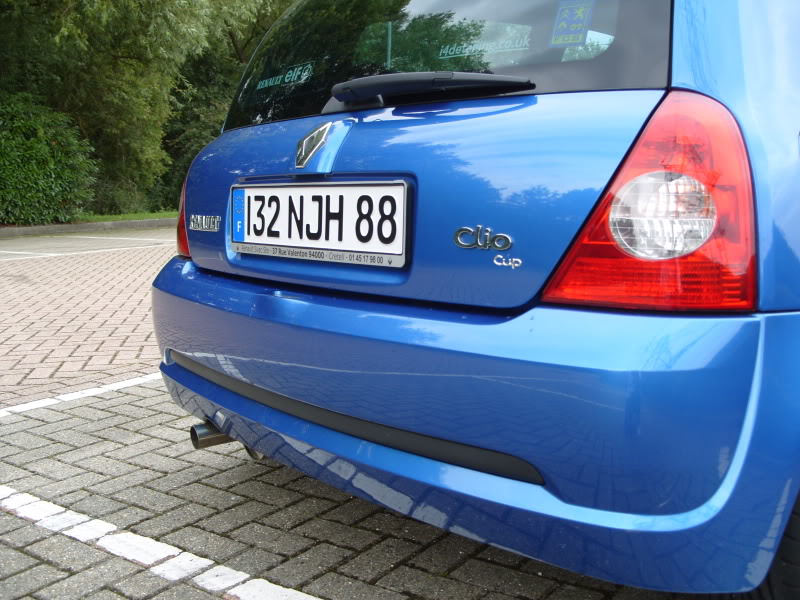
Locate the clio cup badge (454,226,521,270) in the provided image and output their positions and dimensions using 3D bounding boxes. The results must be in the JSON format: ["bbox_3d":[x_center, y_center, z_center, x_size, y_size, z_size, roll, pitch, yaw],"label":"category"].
[{"bbox_3d":[0.127,-0.078,1.171,0.122,0.058,0.010,7,5,39],"label":"clio cup badge"}]

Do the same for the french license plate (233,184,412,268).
[{"bbox_3d":[-0.164,-0.142,1.466,0.017,0.132,0.528,-4,8,-42],"label":"french license plate"}]

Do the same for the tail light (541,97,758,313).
[{"bbox_3d":[0.356,-0.142,1.093,0.275,0.293,0.170,5,9,36],"label":"tail light"}]

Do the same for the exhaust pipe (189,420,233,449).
[{"bbox_3d":[-0.404,0.295,1.806,0.115,0.055,0.055,-8,10,-42],"label":"exhaust pipe"}]

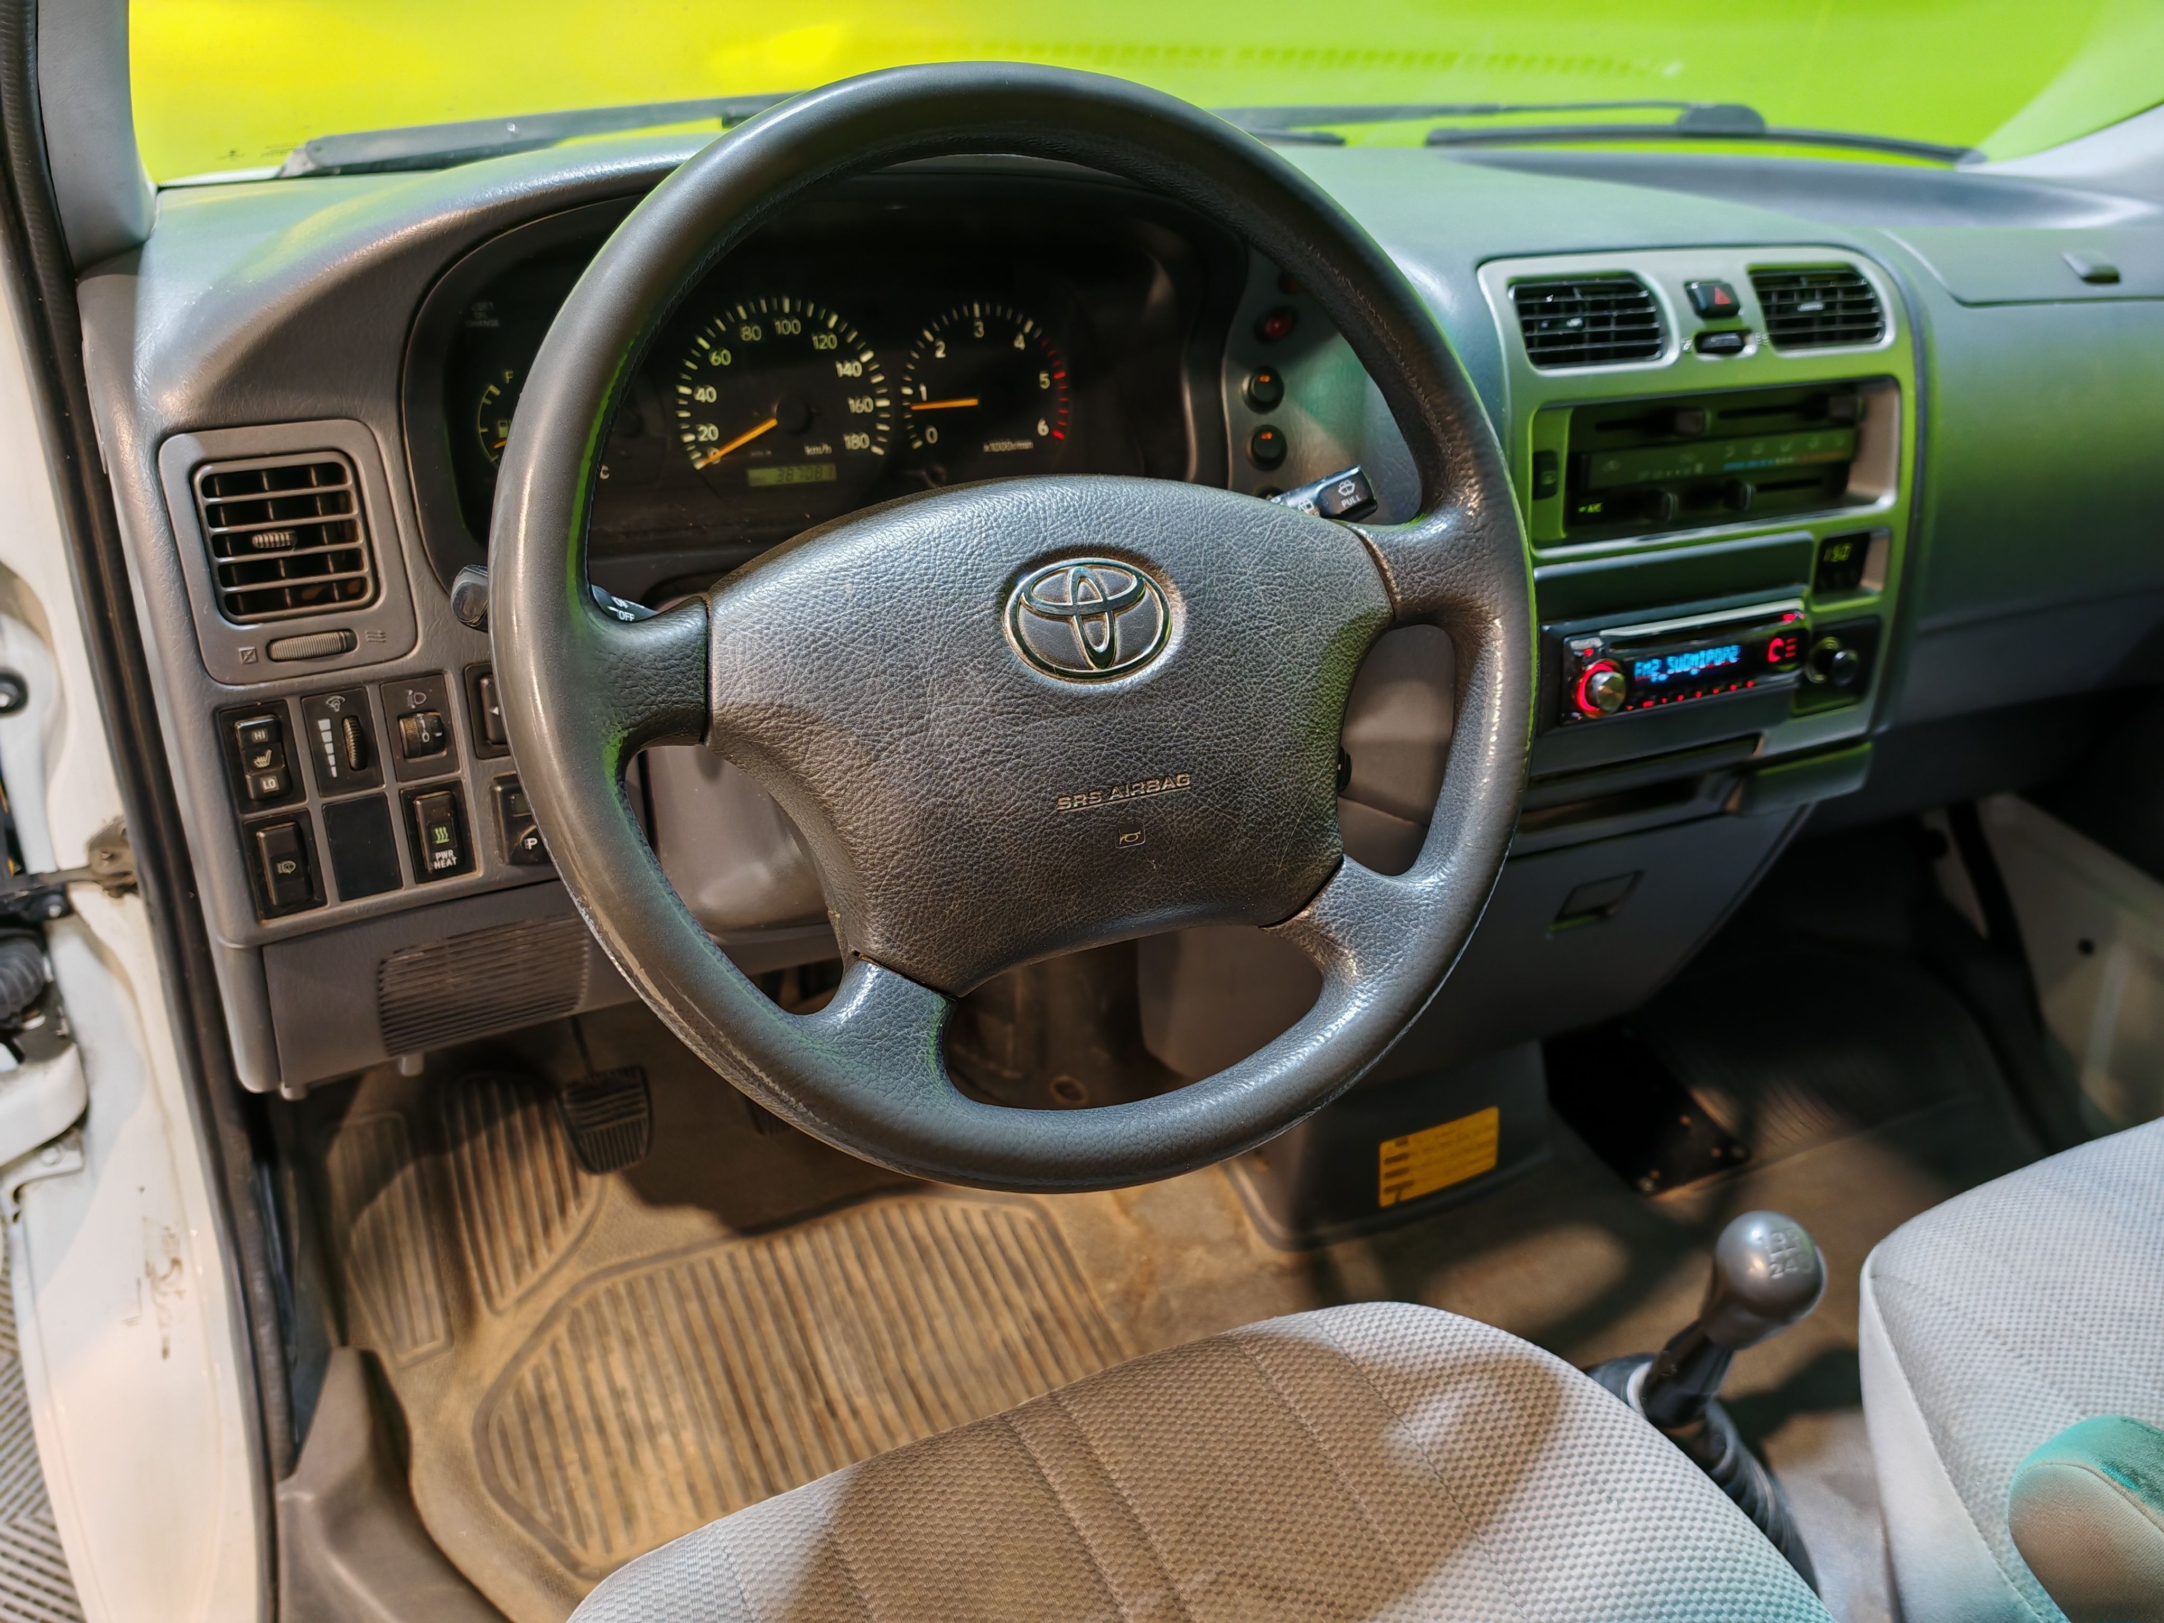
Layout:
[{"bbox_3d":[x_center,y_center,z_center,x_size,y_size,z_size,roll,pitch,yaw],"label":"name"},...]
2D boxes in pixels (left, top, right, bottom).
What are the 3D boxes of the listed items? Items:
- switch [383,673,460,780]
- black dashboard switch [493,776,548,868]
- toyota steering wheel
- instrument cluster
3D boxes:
[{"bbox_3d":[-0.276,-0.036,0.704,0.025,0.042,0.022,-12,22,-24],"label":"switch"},{"bbox_3d":[-0.237,0.001,0.734,0.032,0.038,0.025,-12,22,-24],"label":"black dashboard switch"},{"bbox_3d":[-0.013,-0.063,0.613,0.390,0.390,0.095,-13,2,-25],"label":"toyota steering wheel"},{"bbox_3d":[-0.095,-0.179,0.713,0.340,0.155,0.080,-12,13,-28],"label":"instrument cluster"}]

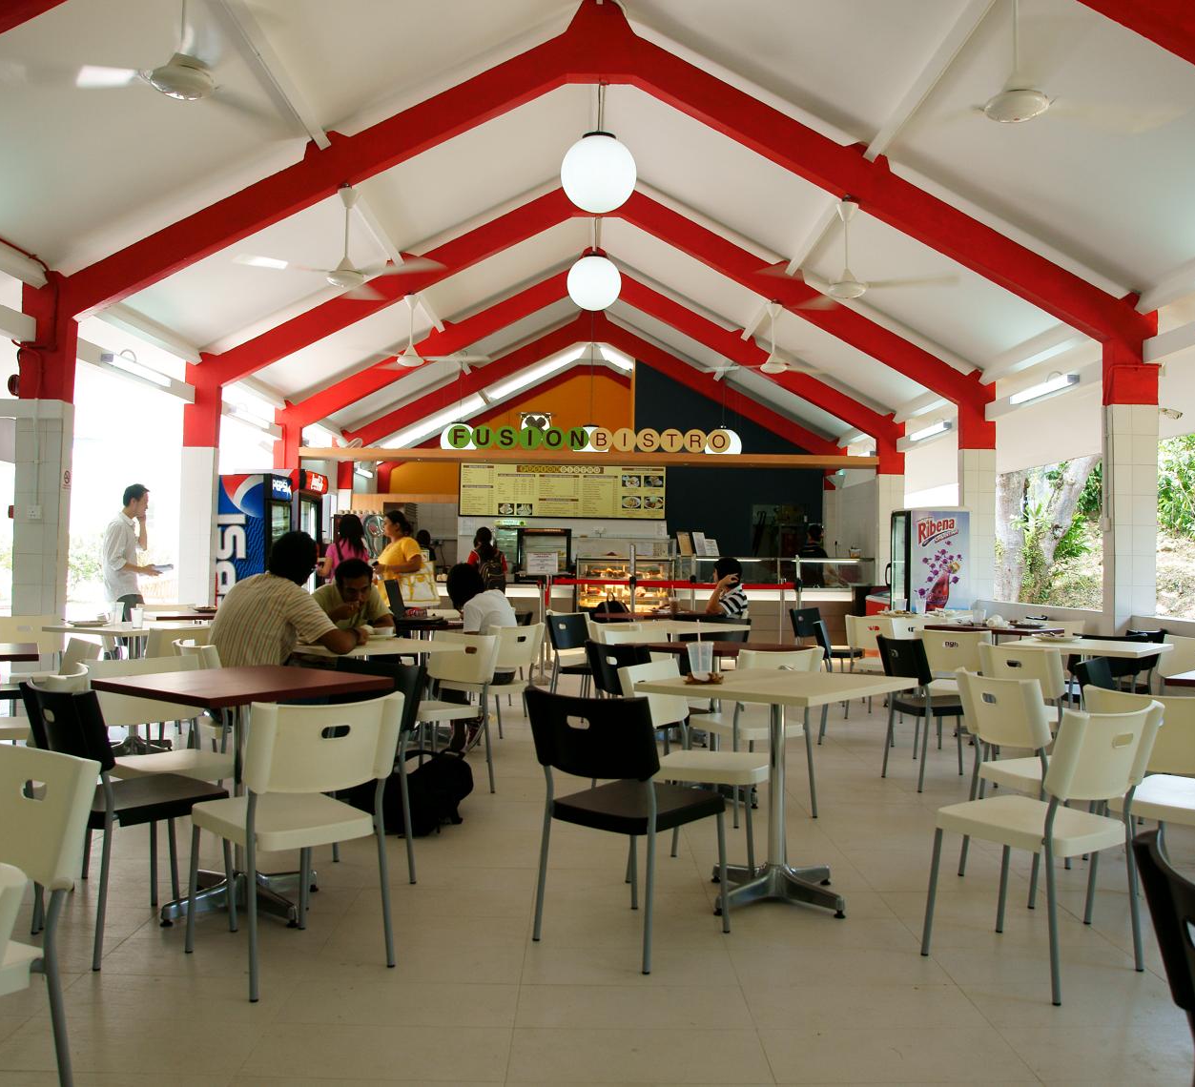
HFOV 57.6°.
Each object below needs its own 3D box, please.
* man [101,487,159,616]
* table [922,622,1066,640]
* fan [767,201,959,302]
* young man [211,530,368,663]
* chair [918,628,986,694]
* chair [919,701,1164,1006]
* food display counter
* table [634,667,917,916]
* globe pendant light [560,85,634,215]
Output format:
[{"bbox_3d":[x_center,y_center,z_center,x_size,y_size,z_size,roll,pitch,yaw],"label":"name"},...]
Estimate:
[{"bbox_3d":[-3.678,0.383,8.570,0.450,1.730,0.480,1,-1,0],"label":"man"},{"bbox_3d":[2.681,0.946,7.357,0.700,0.750,0.700,2,-1,-43],"label":"table"},{"bbox_3d":[1.740,-2.011,7.446,1.420,0.680,1.420,1,-1,0],"label":"fan"},{"bbox_3d":[-1.344,0.586,4.803,0.768,1.293,0.545,1,-1,-42],"label":"young man"},{"bbox_3d":[2.072,0.910,6.652,0.460,0.780,0.510,1,-1,-5],"label":"chair"},{"bbox_3d":[1.274,0.841,3.178,0.460,0.780,0.510,1,-1,-34],"label":"chair"},{"bbox_3d":[0.341,0.805,14.322,1.270,1.211,0.760,1,-1,0],"label":"food display counter"},{"bbox_3d":[0.621,0.856,3.764,0.697,0.758,0.707,0,-1,40],"label":"table"},{"bbox_3d":[0.004,-2.690,7.397,0.515,0.880,0.515,1,-1,0],"label":"globe pendant light"}]

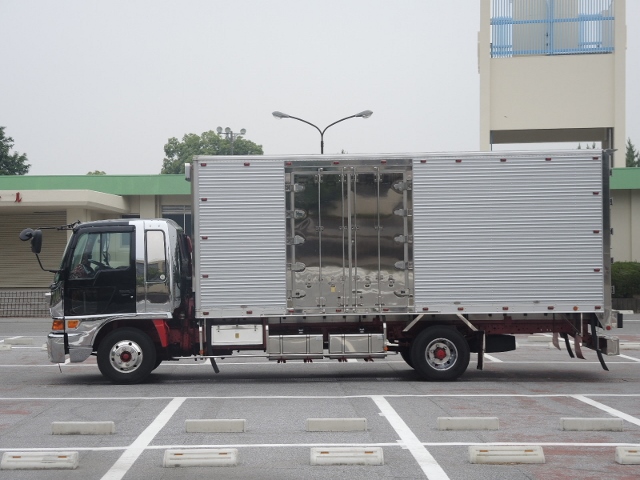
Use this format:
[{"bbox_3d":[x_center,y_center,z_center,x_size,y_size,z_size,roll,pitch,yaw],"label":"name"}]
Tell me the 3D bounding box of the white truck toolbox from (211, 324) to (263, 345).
[{"bbox_3d":[-1.177,1.352,19.450,0.737,0.284,0.100,-1,-1,0],"label":"white truck toolbox"}]

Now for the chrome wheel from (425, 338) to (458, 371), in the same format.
[{"bbox_3d":[1.731,1.629,19.460,0.475,0.475,0.180,-1,-1,0],"label":"chrome wheel"}]

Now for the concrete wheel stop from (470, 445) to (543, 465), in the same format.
[{"bbox_3d":[1.553,1.785,11.330,0.605,0.120,0.160,0,-1,-1],"label":"concrete wheel stop"}]

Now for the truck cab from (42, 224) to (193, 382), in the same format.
[{"bbox_3d":[-2.900,0.875,20.450,1.900,2.300,2.250,-1,-1,0],"label":"truck cab"}]

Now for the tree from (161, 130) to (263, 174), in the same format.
[{"bbox_3d":[-6.741,-1.661,85.000,6.600,10.120,6.400,0,-1,0],"label":"tree"}]

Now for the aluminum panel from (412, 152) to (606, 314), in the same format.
[{"bbox_3d":[2.673,-0.094,19.340,2.722,2.257,0.080,-1,-1,0],"label":"aluminum panel"}]

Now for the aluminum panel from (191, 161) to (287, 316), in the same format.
[{"bbox_3d":[-1.128,-0.034,19.340,1.312,2.215,0.080,-1,-1,0],"label":"aluminum panel"}]

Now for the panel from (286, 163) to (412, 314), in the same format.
[{"bbox_3d":[0.416,-0.016,19.340,1.777,2.130,0.080,-1,-1,0],"label":"panel"}]

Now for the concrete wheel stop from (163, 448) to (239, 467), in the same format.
[{"bbox_3d":[-0.973,1.773,11.140,0.605,0.120,0.160,0,-1,-2],"label":"concrete wheel stop"}]

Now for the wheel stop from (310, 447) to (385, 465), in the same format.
[{"bbox_3d":[0.222,1.776,11.250,0.605,0.120,0.160,0,-1,-1],"label":"wheel stop"}]

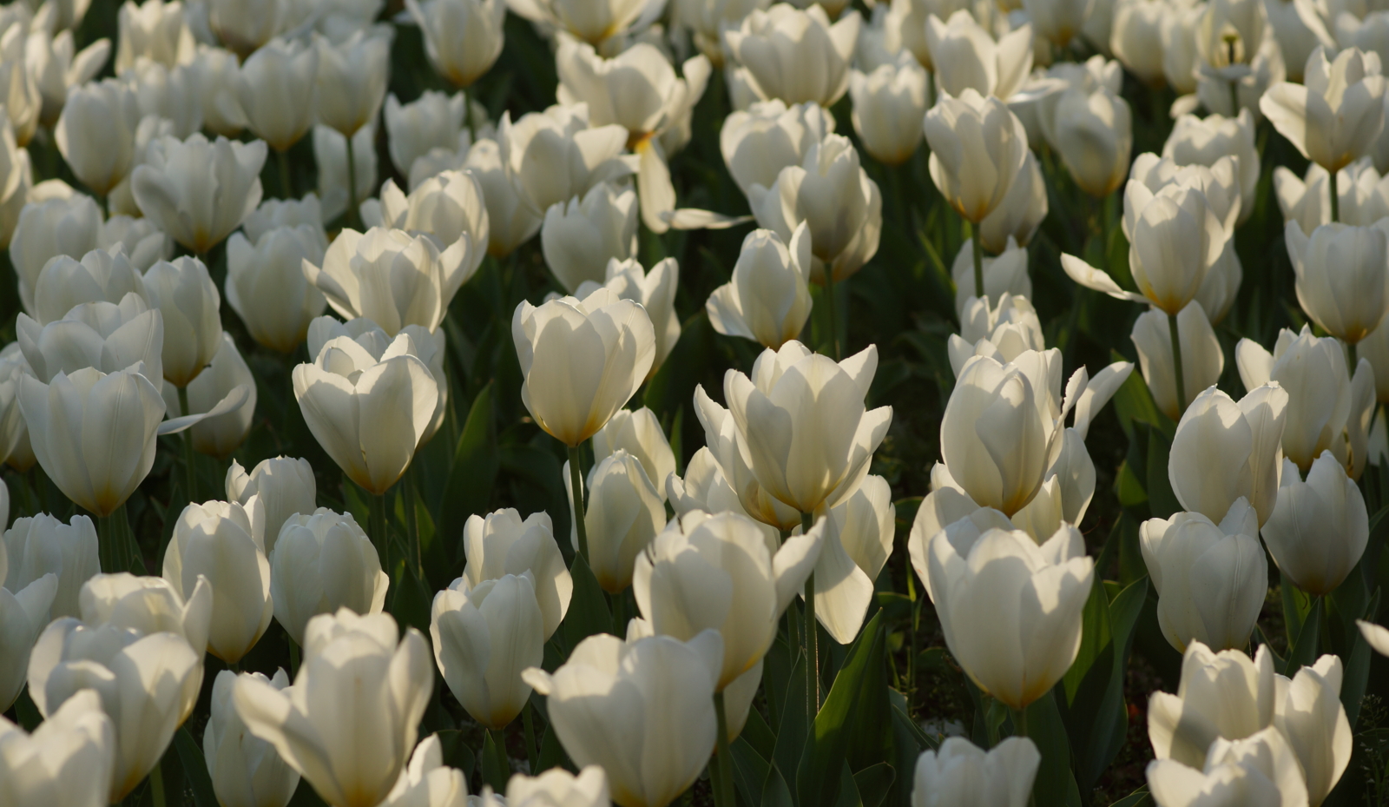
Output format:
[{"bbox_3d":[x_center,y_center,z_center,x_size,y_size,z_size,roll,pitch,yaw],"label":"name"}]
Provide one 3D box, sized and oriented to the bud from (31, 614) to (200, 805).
[{"bbox_3d":[-0.229,0.121,2.290,0.069,0.069,0.066,0,14,0],"label":"bud"}]

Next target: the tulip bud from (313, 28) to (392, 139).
[{"bbox_3d":[-0.201,-0.186,3.400,0.046,0.063,0.046,-1,16,-3],"label":"tulip bud"}]

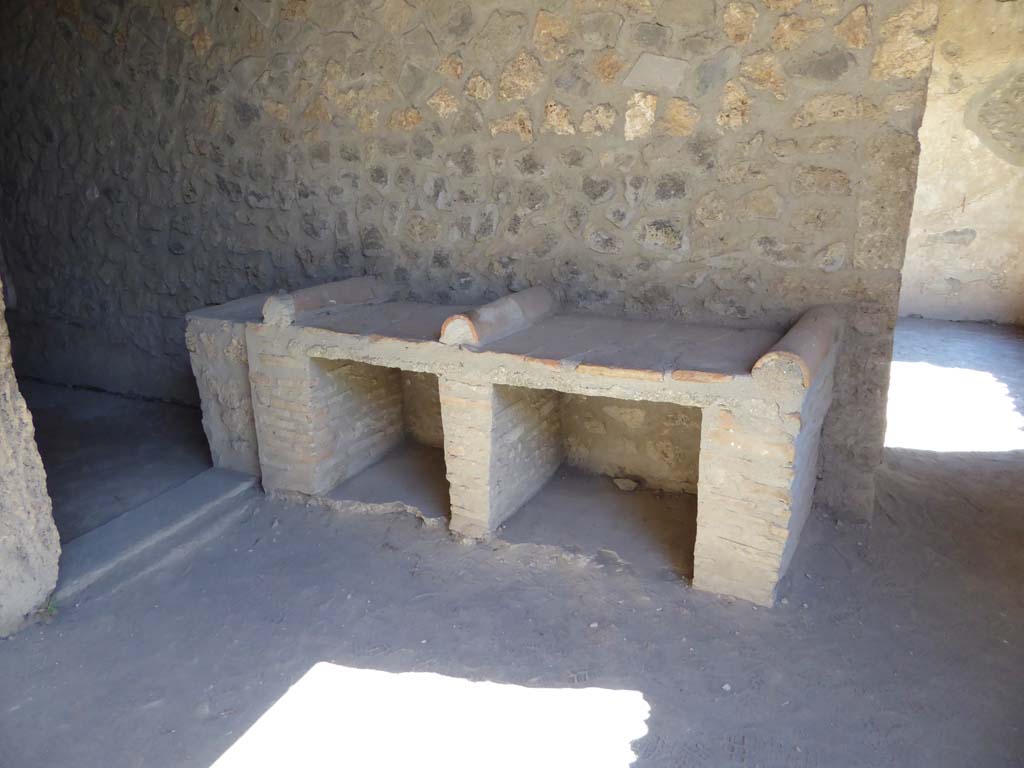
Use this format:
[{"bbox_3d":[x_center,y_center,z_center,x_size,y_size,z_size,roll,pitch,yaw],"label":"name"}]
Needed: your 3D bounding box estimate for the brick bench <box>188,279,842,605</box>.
[{"bbox_3d":[-0.116,0.090,3.268,2.789,0.921,0.780,7,19,24],"label":"brick bench"}]

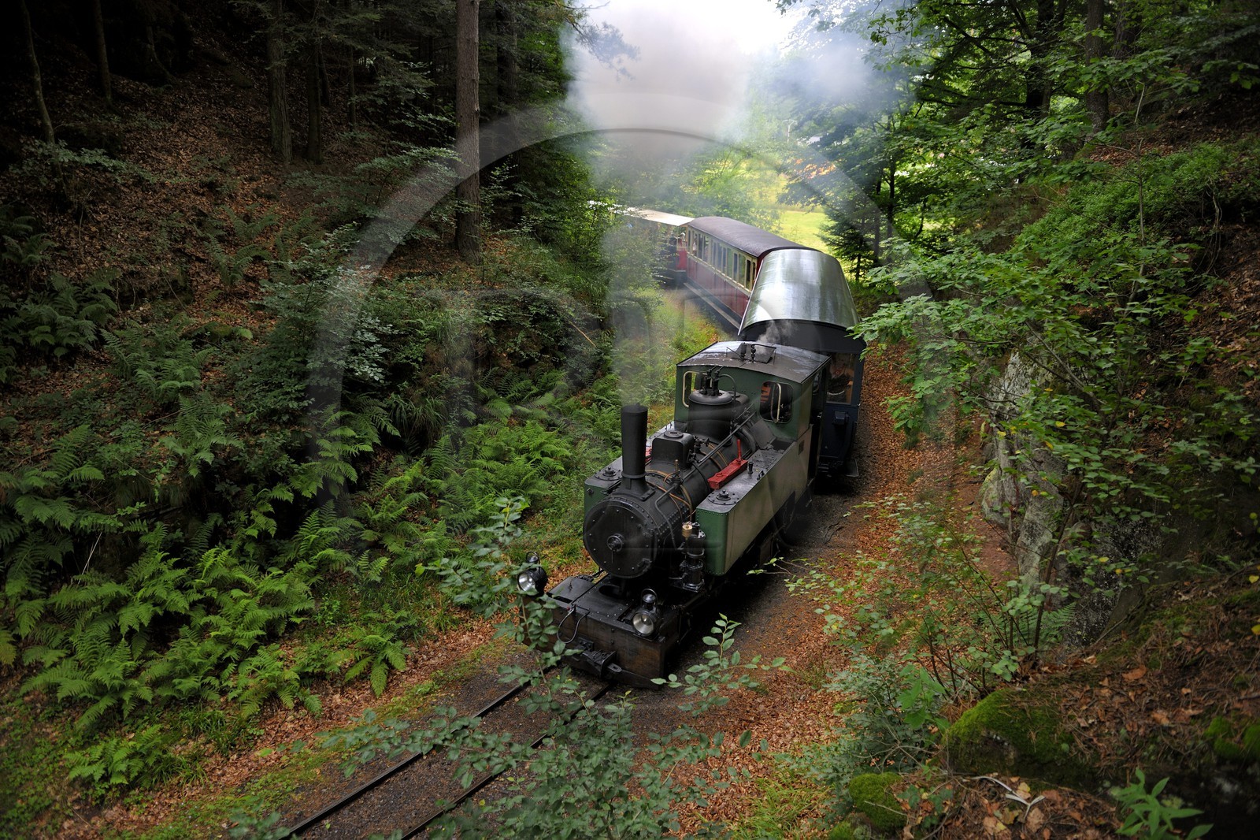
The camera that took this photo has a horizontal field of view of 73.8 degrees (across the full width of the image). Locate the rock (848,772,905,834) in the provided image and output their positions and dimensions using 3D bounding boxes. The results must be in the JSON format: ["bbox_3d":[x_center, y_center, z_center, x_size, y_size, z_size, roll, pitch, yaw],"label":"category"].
[{"bbox_3d":[0.925,1.439,3.150,0.220,0.200,0.220,5,20,14],"label":"rock"}]

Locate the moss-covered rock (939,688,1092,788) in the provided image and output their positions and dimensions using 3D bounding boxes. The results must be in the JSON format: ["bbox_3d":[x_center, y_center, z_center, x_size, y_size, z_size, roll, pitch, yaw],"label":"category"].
[{"bbox_3d":[1.600,1.318,3.450,0.600,0.340,0.460,7,21,18],"label":"moss-covered rock"}]

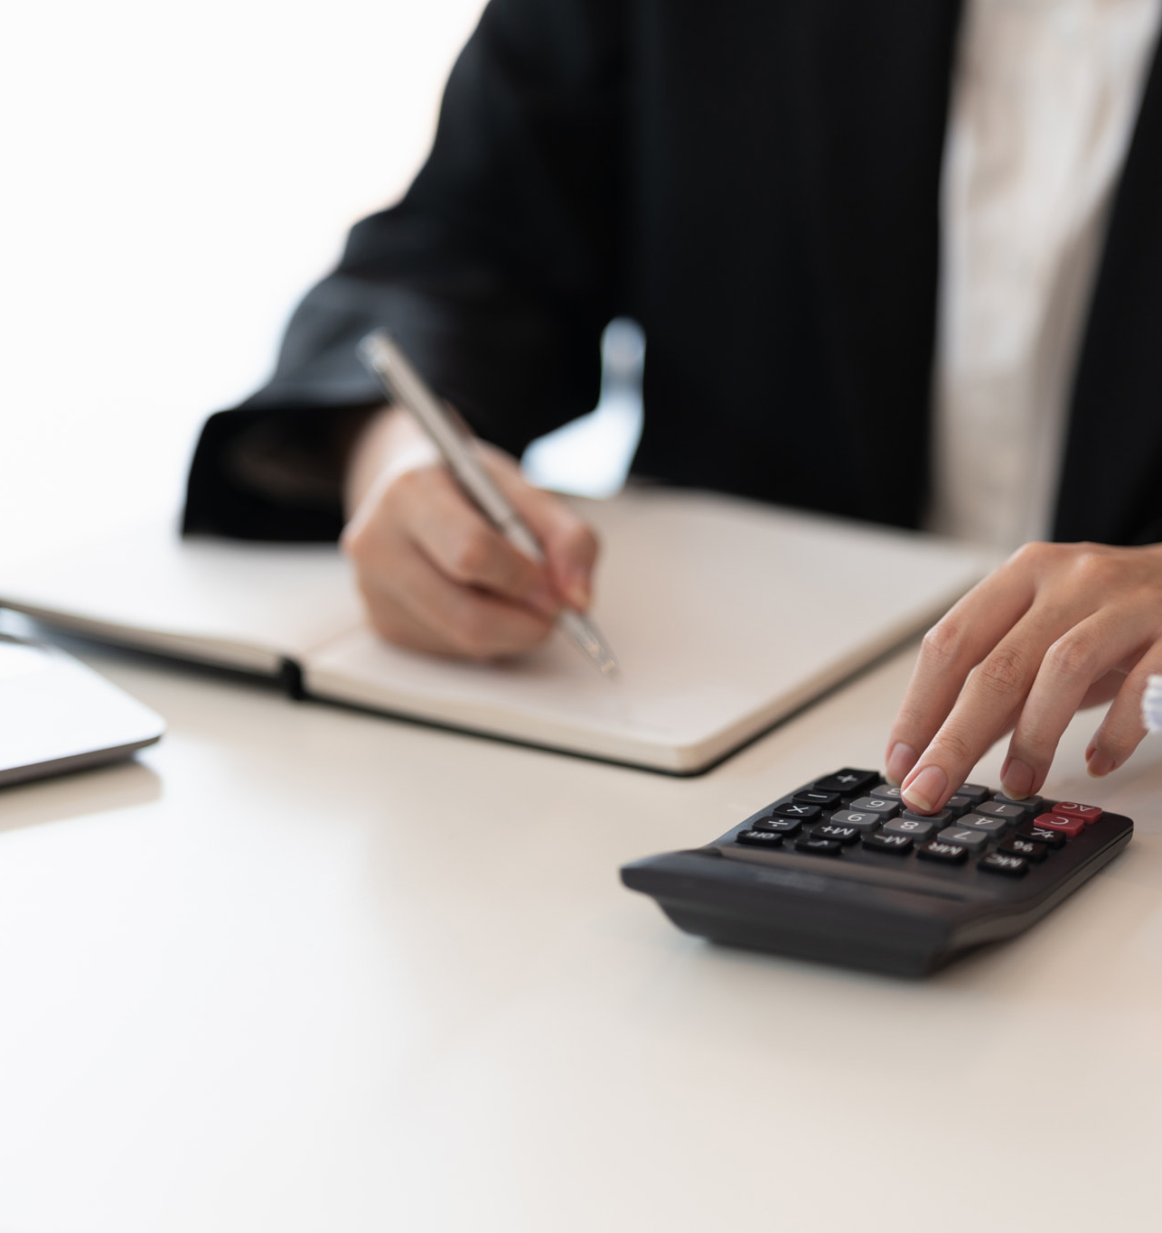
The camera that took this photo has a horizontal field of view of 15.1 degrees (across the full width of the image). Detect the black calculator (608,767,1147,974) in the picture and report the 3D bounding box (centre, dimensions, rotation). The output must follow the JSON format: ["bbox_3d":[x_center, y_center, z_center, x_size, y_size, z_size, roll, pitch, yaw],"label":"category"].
[{"bbox_3d":[0.091,0.072,1.317,0.105,0.029,0.145,9,21,26],"label":"black calculator"}]

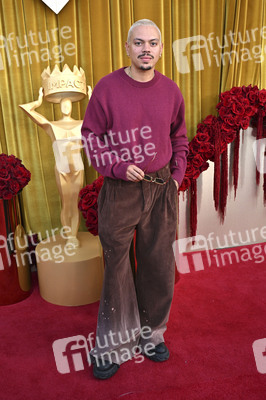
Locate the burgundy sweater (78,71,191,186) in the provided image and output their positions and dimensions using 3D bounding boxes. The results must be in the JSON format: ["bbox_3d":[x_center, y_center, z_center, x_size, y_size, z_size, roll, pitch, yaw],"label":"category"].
[{"bbox_3d":[0.006,-0.356,1.950,0.520,0.570,0.360,-3,20,-5],"label":"burgundy sweater"}]

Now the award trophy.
[{"bbox_3d":[-0.432,-0.098,2.871,0.590,1.620,0.510,-6,20,-12],"label":"award trophy"}]

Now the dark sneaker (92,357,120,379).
[{"bbox_3d":[-0.124,0.877,2.376,0.130,0.115,0.300,4,20,13],"label":"dark sneaker"}]

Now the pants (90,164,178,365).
[{"bbox_3d":[-0.002,0.348,2.238,0.450,1.140,0.370,-3,20,-7],"label":"pants"}]

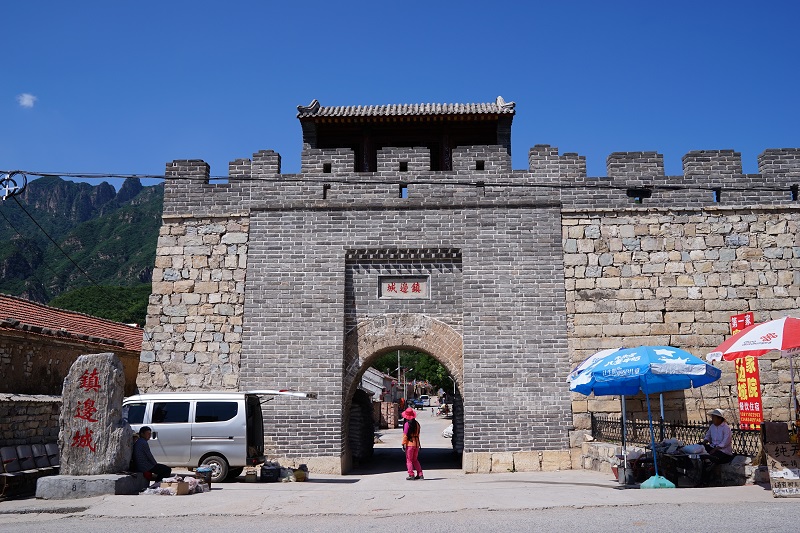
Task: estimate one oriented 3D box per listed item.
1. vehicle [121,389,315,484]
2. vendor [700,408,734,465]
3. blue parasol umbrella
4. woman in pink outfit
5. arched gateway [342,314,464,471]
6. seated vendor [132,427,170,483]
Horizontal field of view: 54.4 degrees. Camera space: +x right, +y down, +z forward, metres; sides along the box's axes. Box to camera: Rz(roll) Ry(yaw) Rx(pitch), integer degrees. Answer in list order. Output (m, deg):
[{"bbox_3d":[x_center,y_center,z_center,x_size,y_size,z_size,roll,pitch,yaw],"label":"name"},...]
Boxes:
[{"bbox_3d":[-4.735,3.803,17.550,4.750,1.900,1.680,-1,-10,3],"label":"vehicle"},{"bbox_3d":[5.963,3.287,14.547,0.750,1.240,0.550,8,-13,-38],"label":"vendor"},{"bbox_3d":[4.593,2.746,14.338,2.800,2.570,2.800,0,-10,0],"label":"blue parasol umbrella"},{"bbox_3d":[0.249,3.827,16.791,0.500,1.540,0.360,6,-11,-30],"label":"woman in pink outfit"},{"bbox_3d":[0.123,3.205,19.743,2.950,3.740,2.200,-1,-10,2],"label":"arched gateway"},{"bbox_3d":[-4.735,3.596,14.602,0.750,1.160,0.520,-4,-11,21],"label":"seated vendor"}]

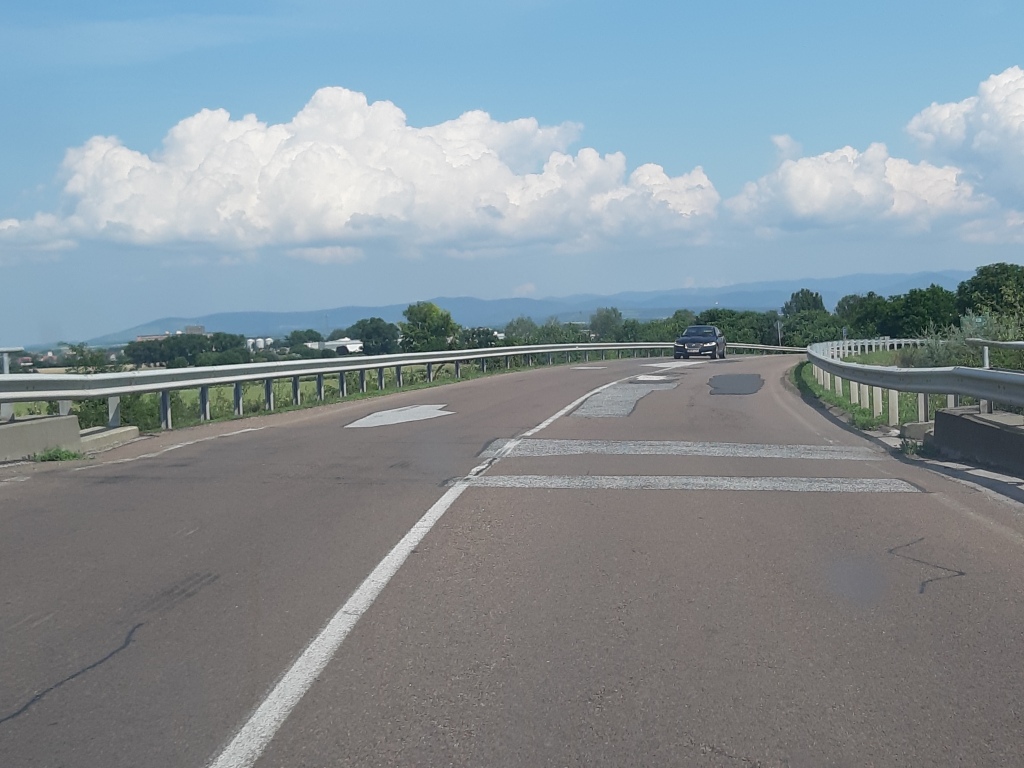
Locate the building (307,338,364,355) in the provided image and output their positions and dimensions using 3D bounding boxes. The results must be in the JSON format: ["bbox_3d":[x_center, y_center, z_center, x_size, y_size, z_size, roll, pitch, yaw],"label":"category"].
[{"bbox_3d":[-86.184,-17.823,390.000,27.471,8.789,22.000,-1,3,6],"label":"building"}]

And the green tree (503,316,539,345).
[{"bbox_3d":[1.490,-8.852,140.000,6.121,5.960,5.995,-1,3,0],"label":"green tree"}]

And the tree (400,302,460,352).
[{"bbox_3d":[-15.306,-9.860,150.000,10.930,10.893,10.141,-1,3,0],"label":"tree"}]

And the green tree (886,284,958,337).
[{"bbox_3d":[41.117,-6.961,80.000,6.707,6.010,6.491,1,4,27],"label":"green tree"}]

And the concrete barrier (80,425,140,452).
[{"bbox_3d":[-5.200,0.690,9.950,0.500,0.170,1.500,-1,3,0],"label":"concrete barrier"}]

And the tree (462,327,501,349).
[{"bbox_3d":[-6.705,-9.046,170.000,8.258,6.385,7.662,-1,3,0],"label":"tree"}]

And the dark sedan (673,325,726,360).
[{"bbox_3d":[8.503,-1.860,36.000,1.920,1.460,4.950,0,4,21],"label":"dark sedan"}]

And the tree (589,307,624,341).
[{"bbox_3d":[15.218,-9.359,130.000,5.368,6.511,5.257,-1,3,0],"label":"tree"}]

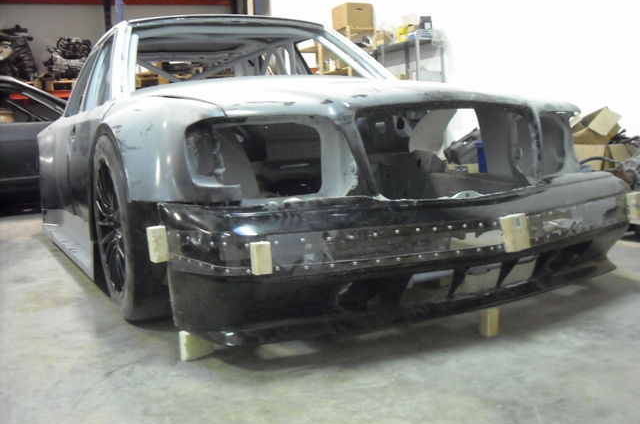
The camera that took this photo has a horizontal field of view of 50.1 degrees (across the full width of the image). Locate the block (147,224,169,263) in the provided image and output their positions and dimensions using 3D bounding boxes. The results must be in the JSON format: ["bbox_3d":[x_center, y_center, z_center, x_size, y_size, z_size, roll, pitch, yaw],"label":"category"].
[{"bbox_3d":[-0.483,0.095,2.040,0.045,0.093,0.042,-7,5,-30],"label":"block"}]

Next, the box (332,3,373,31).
[{"bbox_3d":[0.379,-2.266,8.100,0.315,0.300,0.440,-3,5,-21],"label":"box"}]

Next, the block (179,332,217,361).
[{"bbox_3d":[-0.351,0.370,1.947,0.032,0.078,0.125,1,5,31],"label":"block"}]

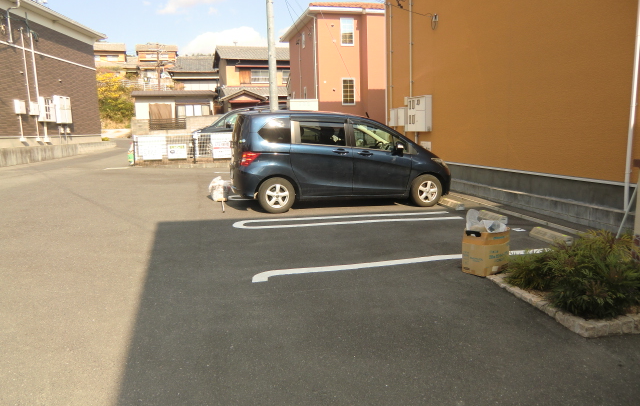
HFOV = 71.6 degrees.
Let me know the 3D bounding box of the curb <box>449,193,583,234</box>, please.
[{"bbox_3d":[3.290,0.055,8.050,0.150,0.120,4.050,-1,10,-10],"label":"curb"}]

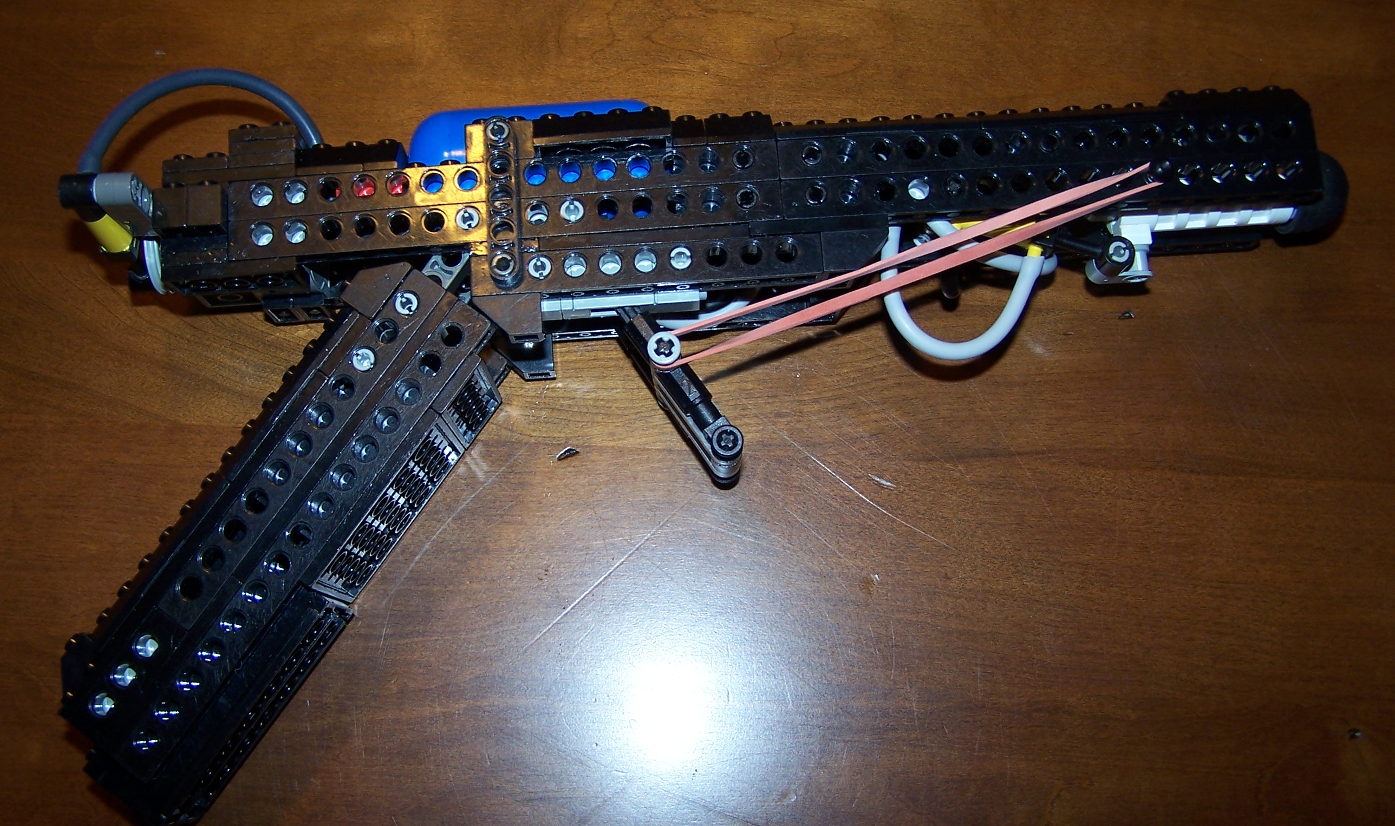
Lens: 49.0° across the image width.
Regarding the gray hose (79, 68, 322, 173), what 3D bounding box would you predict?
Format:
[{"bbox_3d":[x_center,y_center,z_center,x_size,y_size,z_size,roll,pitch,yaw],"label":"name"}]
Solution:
[{"bbox_3d":[-0.123,-0.072,0.381,0.060,0.009,0.026,-4,78,0],"label":"gray hose"}]

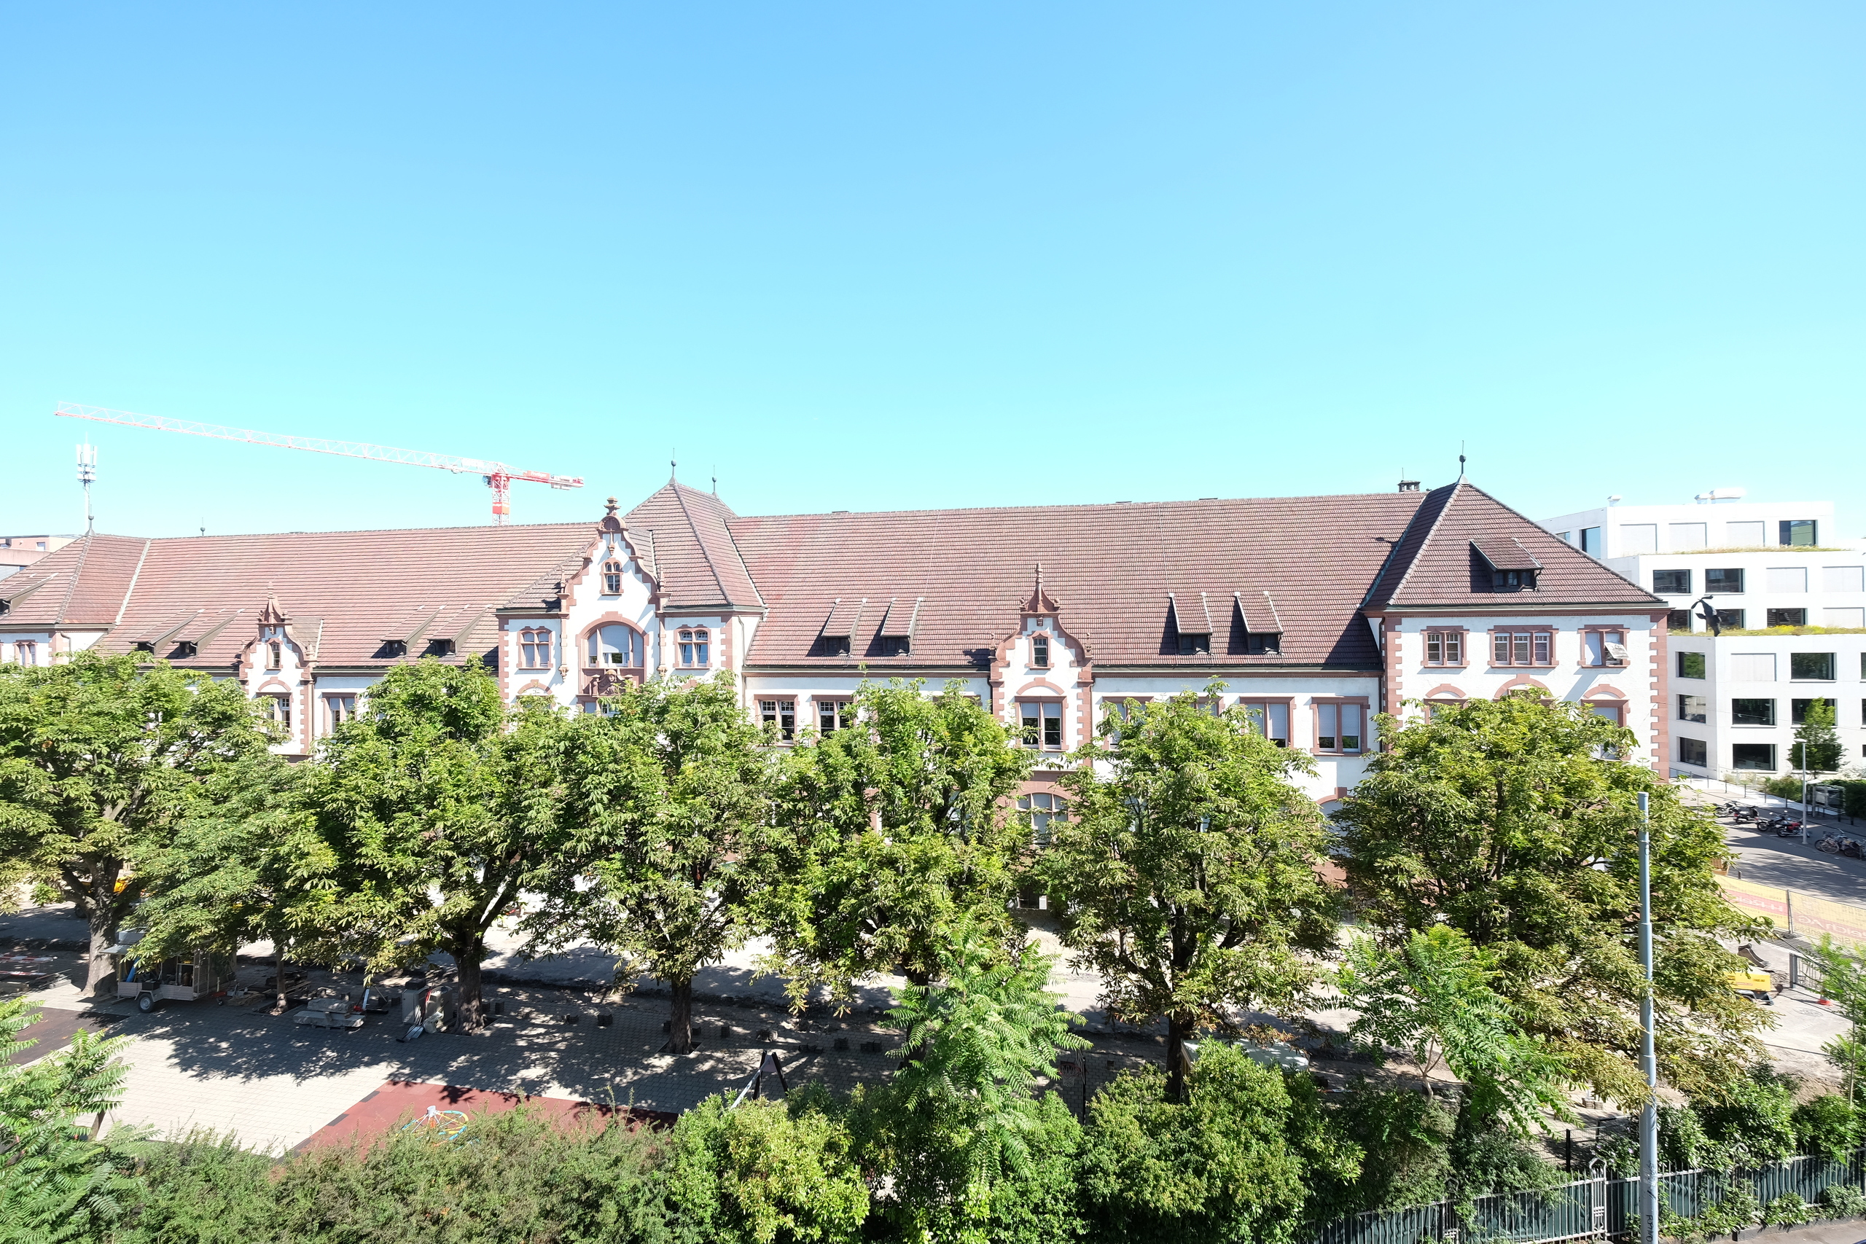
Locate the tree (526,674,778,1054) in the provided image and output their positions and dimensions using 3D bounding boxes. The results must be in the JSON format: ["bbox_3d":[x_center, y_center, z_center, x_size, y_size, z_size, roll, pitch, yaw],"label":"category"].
[{"bbox_3d":[-8.151,7.231,23.115,7.228,11.380,7.017,-1,0,10],"label":"tree"}]

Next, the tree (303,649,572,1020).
[{"bbox_3d":[-15.279,7.058,24.397,7.208,11.874,6.998,-1,0,10],"label":"tree"}]

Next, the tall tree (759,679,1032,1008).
[{"bbox_3d":[-1.002,7.232,21.831,7.801,11.226,7.573,-1,0,10],"label":"tall tree"}]

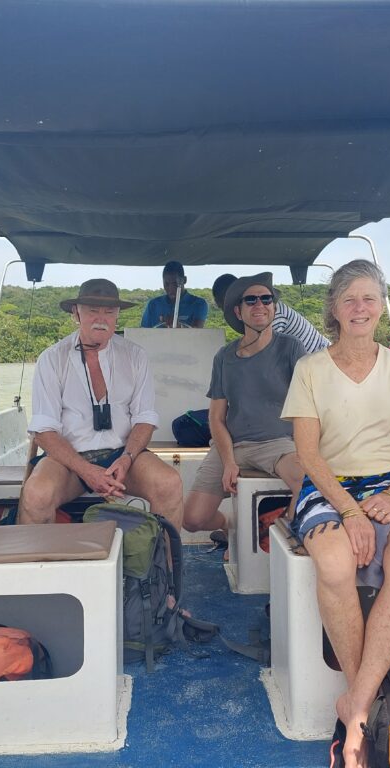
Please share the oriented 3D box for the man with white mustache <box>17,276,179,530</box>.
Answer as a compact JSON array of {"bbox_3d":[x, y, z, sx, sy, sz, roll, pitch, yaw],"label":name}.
[{"bbox_3d":[-0.370,0.226,2.860,0.650,1.330,0.800,-1,3,-3],"label":"man with white mustache"}]

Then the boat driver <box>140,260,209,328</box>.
[{"bbox_3d":[-0.145,-0.035,4.950,0.520,1.620,0.420,-1,3,-3],"label":"boat driver"}]

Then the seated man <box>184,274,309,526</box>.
[{"bbox_3d":[0.240,0.191,3.070,0.580,1.360,0.820,0,3,11],"label":"seated man"}]

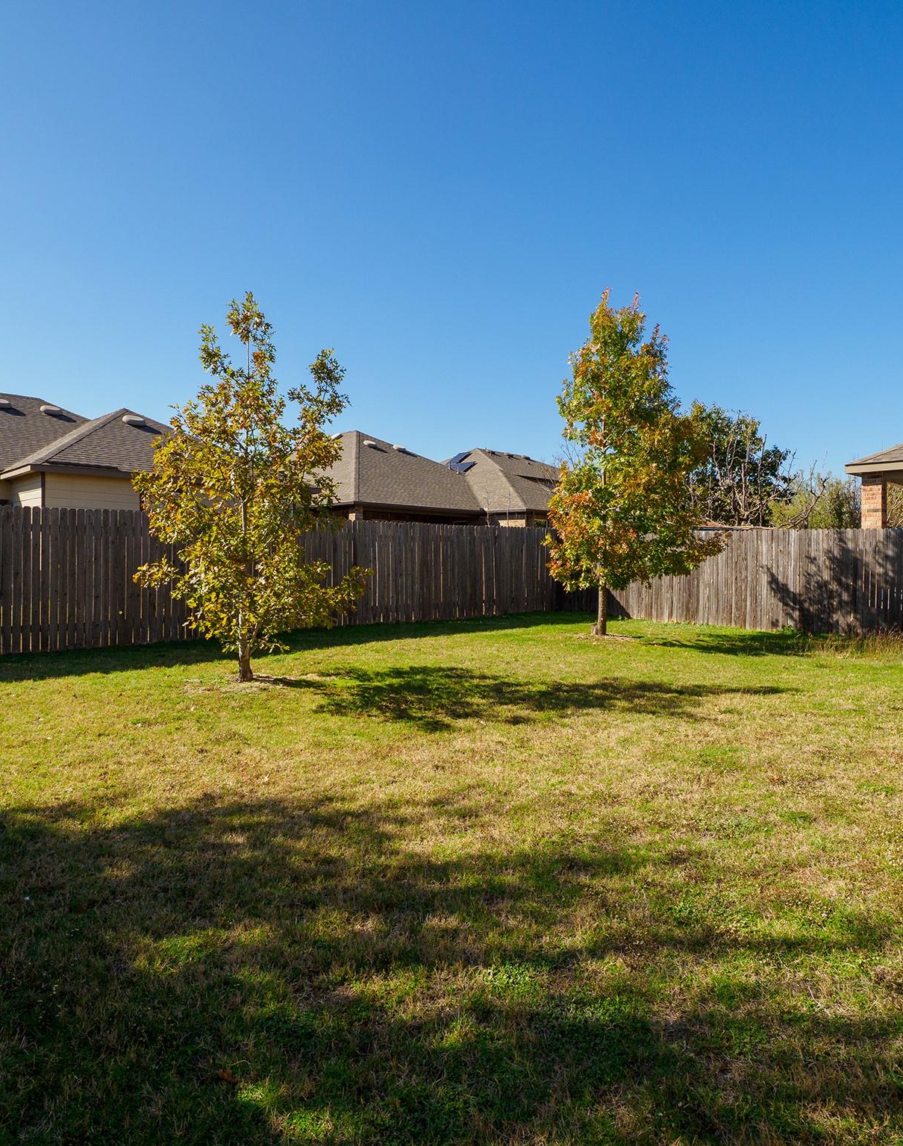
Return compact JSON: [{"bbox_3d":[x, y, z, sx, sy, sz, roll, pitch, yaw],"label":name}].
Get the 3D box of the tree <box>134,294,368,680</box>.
[{"bbox_3d":[-1.980,-0.860,6.980,2.350,3.920,2.450,0,0,0],"label":"tree"}]

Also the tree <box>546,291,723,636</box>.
[{"bbox_3d":[2.950,-1.780,11.450,2.880,5.600,2.750,0,0,0],"label":"tree"}]

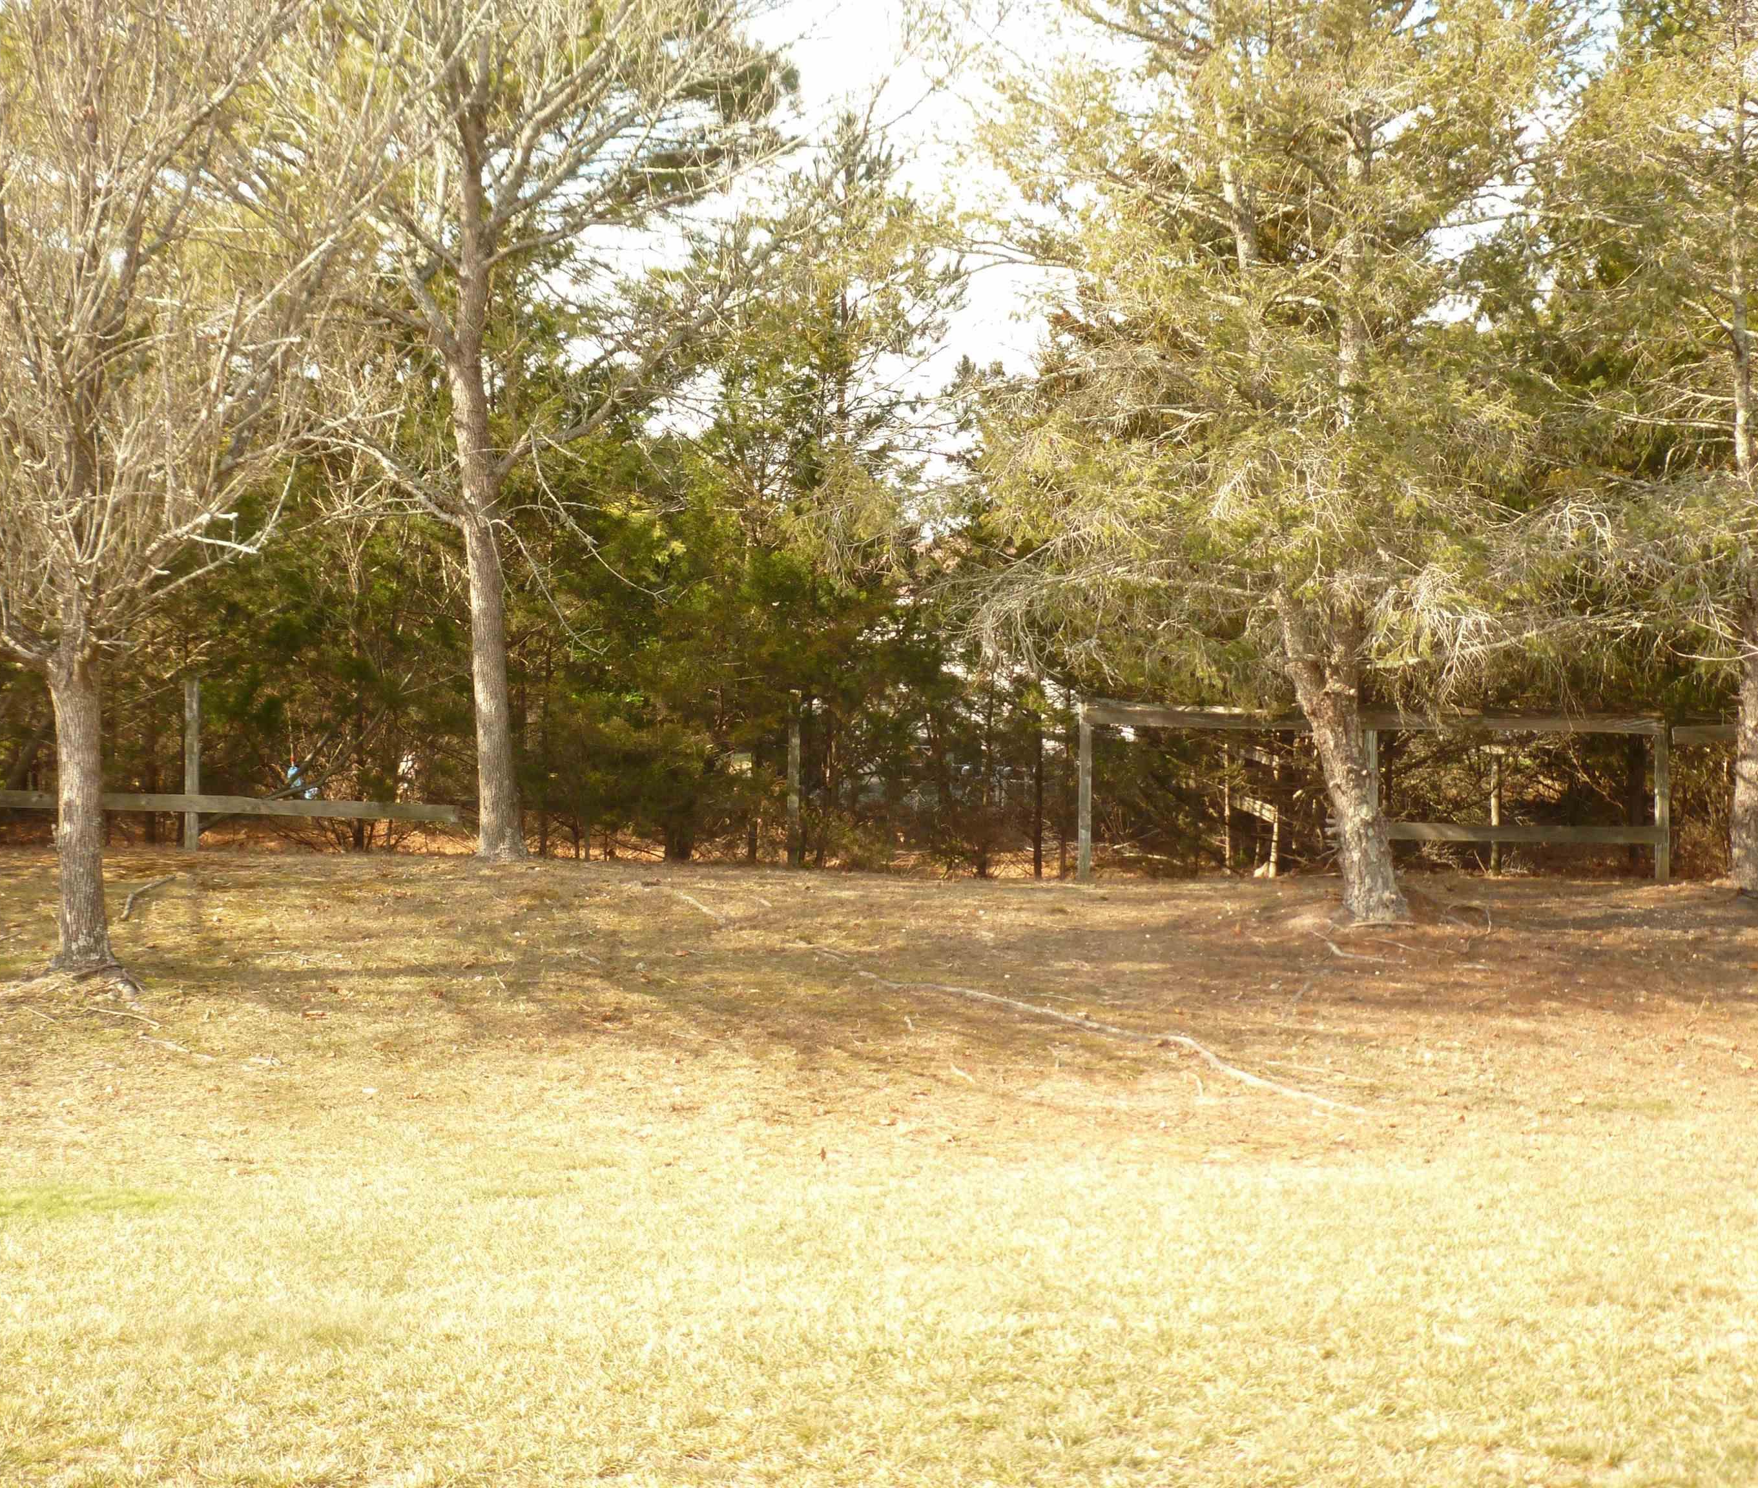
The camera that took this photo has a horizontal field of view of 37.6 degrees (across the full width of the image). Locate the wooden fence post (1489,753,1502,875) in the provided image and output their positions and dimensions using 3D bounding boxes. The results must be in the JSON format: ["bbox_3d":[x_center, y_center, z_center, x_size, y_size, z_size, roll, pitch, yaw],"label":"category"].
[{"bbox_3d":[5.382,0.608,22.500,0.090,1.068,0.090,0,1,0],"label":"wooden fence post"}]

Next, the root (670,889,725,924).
[{"bbox_3d":[-1.283,1.143,18.200,0.120,0.080,1.770,0,1,-16],"label":"root"}]

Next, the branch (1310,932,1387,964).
[{"bbox_3d":[3.051,1.319,16.800,0.180,0.060,1.135,0,1,-14],"label":"branch"}]

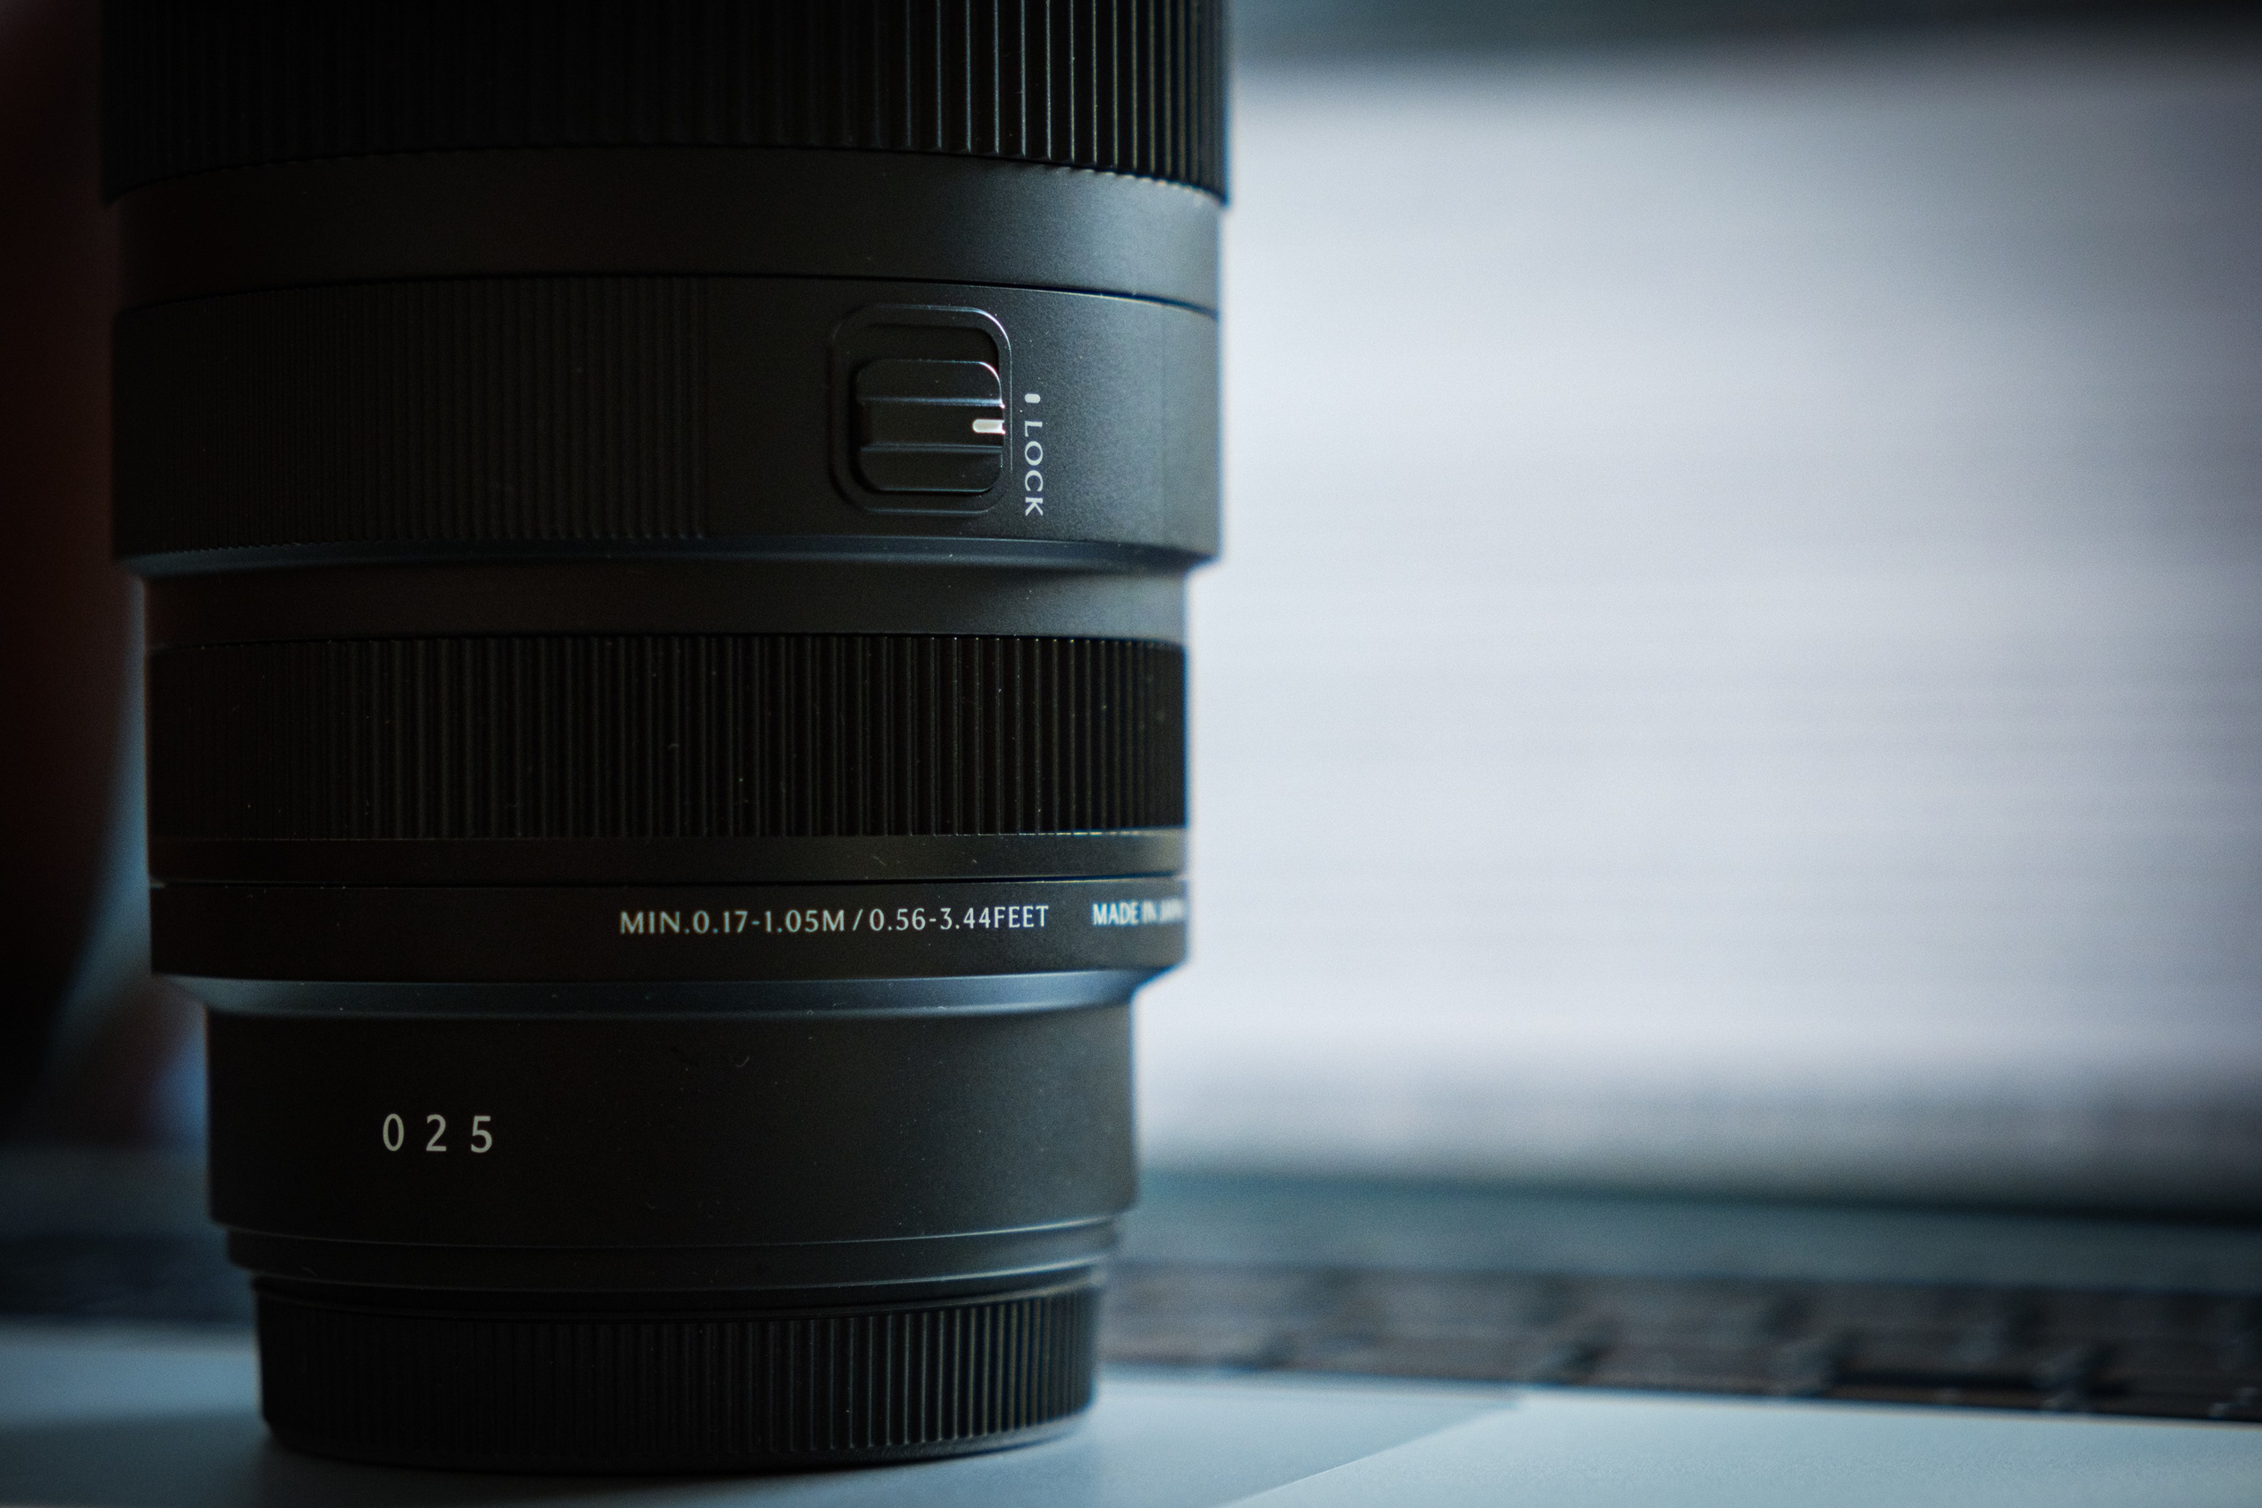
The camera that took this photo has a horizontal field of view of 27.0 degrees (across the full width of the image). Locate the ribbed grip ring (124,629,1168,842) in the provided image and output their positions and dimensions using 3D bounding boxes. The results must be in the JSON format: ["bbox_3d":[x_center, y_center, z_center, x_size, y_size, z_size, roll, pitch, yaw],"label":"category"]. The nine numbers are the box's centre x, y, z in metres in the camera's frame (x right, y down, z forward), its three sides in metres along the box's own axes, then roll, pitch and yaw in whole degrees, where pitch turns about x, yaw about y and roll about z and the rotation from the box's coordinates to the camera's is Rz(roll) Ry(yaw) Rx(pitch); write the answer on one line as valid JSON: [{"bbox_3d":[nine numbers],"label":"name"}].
[{"bbox_3d":[-0.030,-0.001,0.313,0.068,0.012,0.068,0,0,0],"label":"ribbed grip ring"}]

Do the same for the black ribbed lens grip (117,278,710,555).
[{"bbox_3d":[-0.030,-0.020,0.314,0.073,0.016,0.073,0,0,0],"label":"black ribbed lens grip"}]

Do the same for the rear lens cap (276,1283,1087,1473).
[{"bbox_3d":[-0.030,0.039,0.313,0.055,0.010,0.055,0,0,0],"label":"rear lens cap"}]

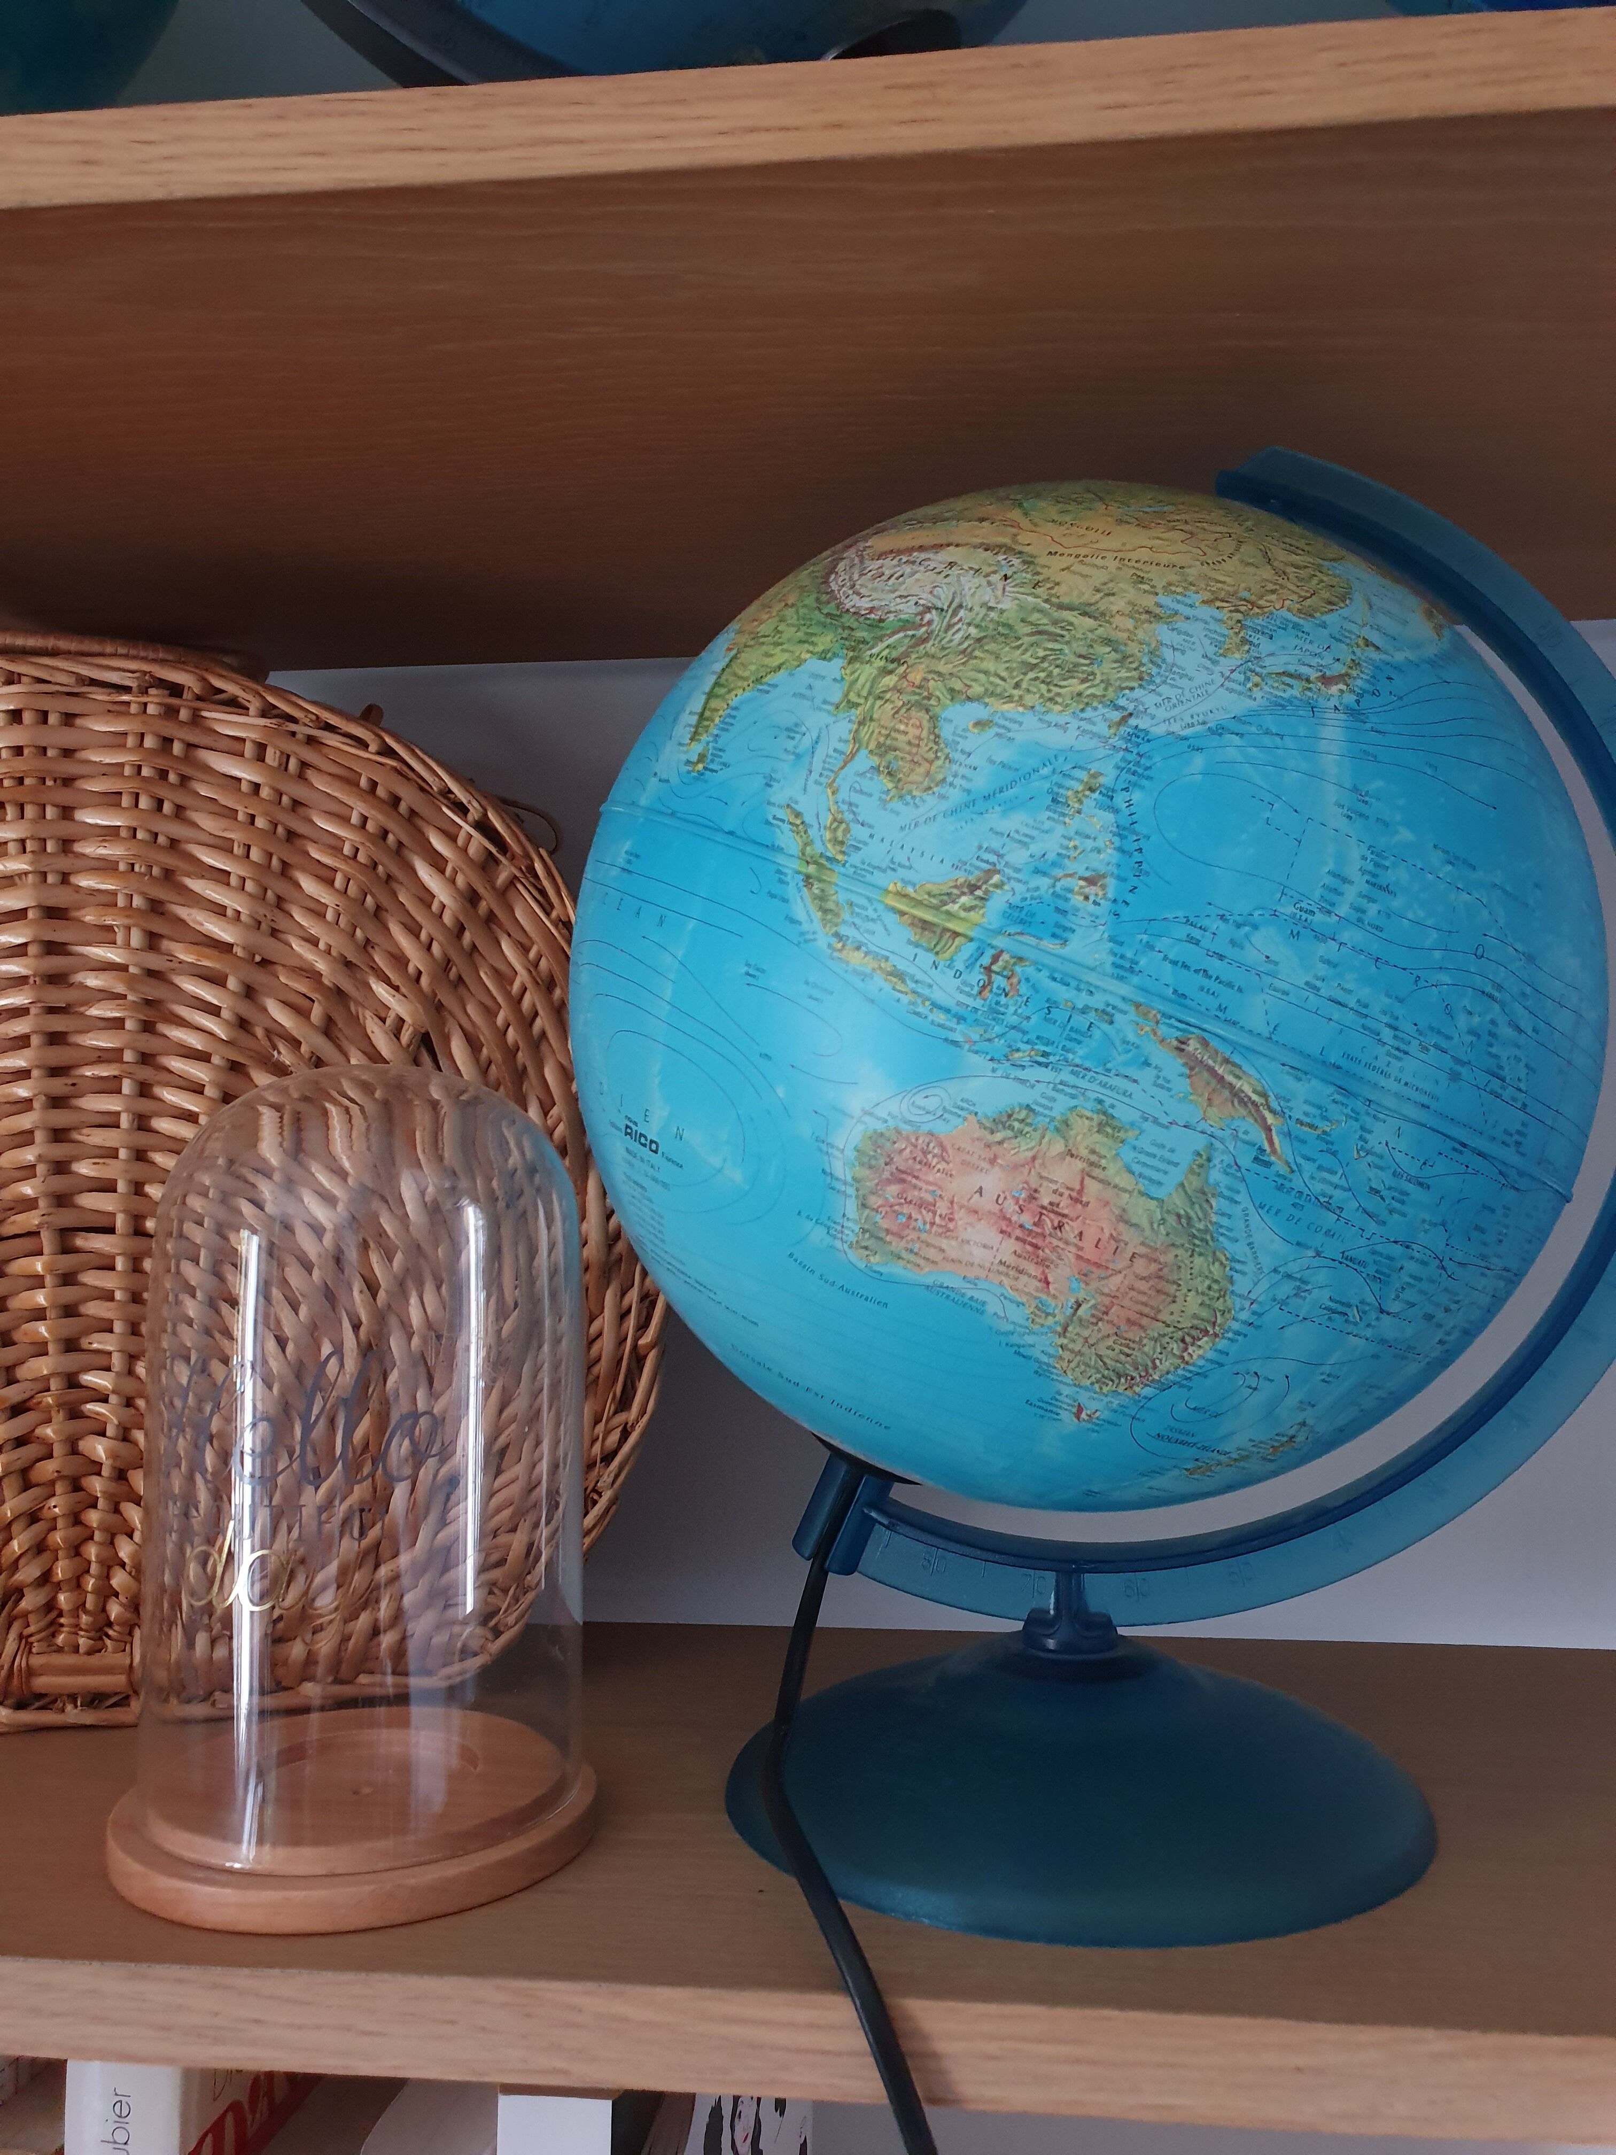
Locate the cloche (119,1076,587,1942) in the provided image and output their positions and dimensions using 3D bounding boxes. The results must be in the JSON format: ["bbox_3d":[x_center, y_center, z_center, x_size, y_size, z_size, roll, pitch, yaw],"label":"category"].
[{"bbox_3d":[-0.124,0.103,0.461,0.129,0.214,0.129,0,-6,6],"label":"cloche"}]

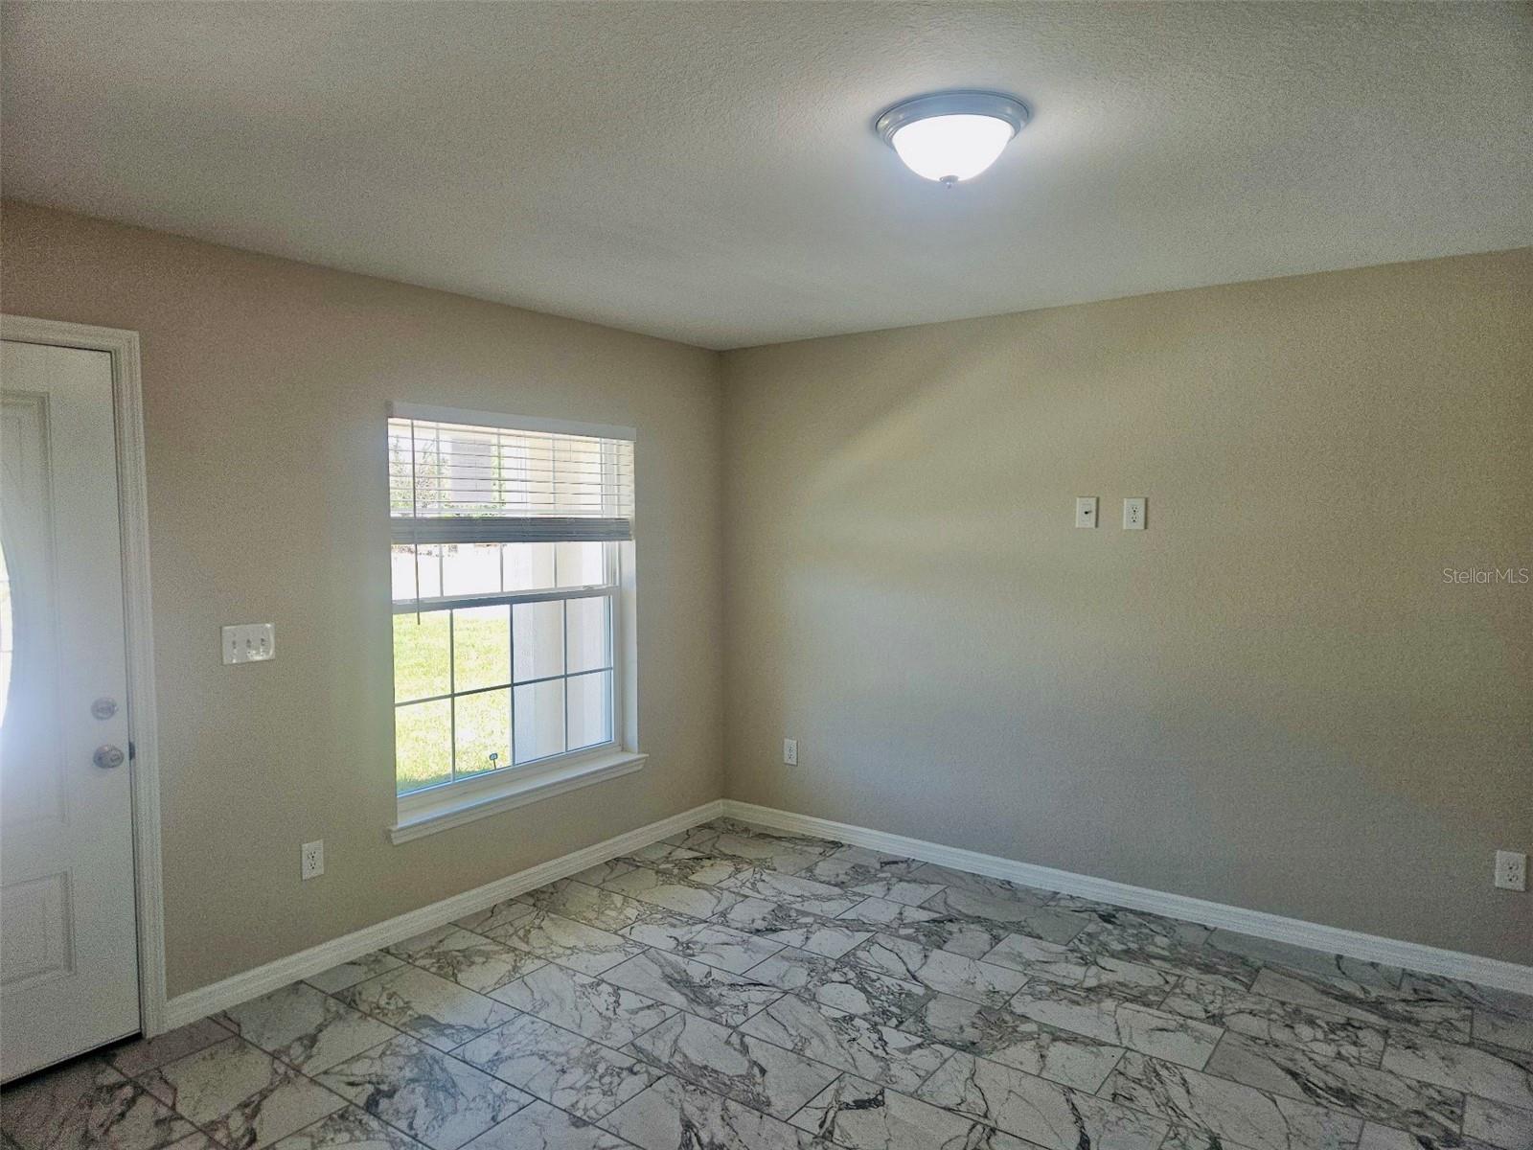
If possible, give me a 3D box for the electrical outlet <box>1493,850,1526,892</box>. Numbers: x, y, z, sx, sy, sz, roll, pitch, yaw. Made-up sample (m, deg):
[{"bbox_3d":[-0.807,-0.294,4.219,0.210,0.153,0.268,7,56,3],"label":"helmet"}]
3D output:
[{"bbox_3d":[2.475,0.984,3.384,0.078,0.124,0.010,2,4,36],"label":"electrical outlet"}]

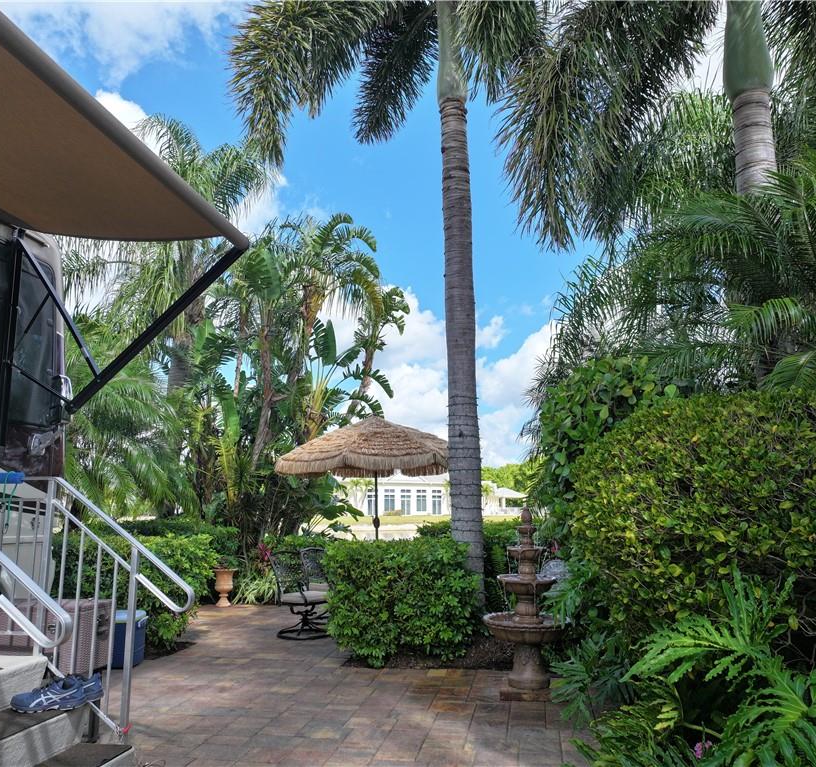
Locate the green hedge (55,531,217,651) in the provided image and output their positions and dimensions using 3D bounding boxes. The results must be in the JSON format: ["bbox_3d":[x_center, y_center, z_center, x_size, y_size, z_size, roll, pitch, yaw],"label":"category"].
[{"bbox_3d":[-3.150,2.367,8.431,2.100,1.060,1.500,-2,-9,10],"label":"green hedge"}]

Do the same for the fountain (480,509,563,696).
[{"bbox_3d":[0.912,1.734,5.750,0.710,1.460,0.710,-2,-9,10],"label":"fountain"}]

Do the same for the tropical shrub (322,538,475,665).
[{"bbox_3d":[-0.050,2.124,7.103,1.420,1.120,1.000,-2,-9,10],"label":"tropical shrub"}]

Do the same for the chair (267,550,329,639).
[{"bbox_3d":[-1.199,2.370,8.162,0.720,0.970,0.650,-6,-11,34],"label":"chair"}]

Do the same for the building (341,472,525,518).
[{"bbox_3d":[2.666,14.474,94.399,27.000,6.200,15.000,0,-9,-3],"label":"building"}]

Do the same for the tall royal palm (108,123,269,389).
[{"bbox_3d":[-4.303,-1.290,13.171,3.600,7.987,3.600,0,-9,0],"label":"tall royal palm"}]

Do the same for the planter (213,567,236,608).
[{"bbox_3d":[-2.633,2.924,10.254,0.345,0.540,0.345,0,-9,0],"label":"planter"}]

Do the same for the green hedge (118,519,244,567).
[{"bbox_3d":[-3.900,2.846,11.697,2.300,1.150,1.100,-2,-9,10],"label":"green hedge"}]

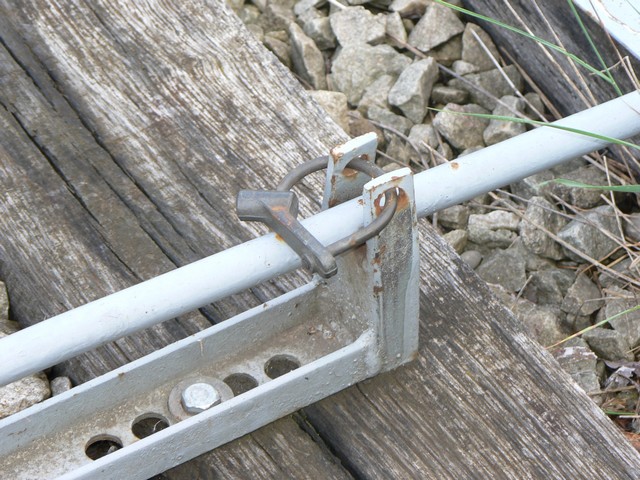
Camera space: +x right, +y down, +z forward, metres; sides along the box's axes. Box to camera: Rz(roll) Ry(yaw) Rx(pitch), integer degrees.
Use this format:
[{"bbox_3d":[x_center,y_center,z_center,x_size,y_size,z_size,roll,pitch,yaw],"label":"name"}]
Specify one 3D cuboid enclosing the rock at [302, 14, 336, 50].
[{"bbox_3d":[0.000,-0.153,2.424,0.026,0.021,0.024,-11,48,-10],"label":"rock"}]

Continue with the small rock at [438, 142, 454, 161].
[{"bbox_3d":[0.090,-0.063,2.355,0.011,0.011,0.013,0,47,0],"label":"small rock"}]

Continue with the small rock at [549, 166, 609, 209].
[{"bbox_3d":[0.190,-0.039,2.415,0.046,0.027,0.031,-8,49,-7],"label":"small rock"}]

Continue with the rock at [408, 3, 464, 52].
[{"bbox_3d":[0.093,-0.169,2.620,0.045,0.032,0.040,0,46,0],"label":"rock"}]

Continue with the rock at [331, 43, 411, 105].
[{"bbox_3d":[0.040,-0.131,2.596,0.063,0.039,0.055,0,46,0],"label":"rock"}]

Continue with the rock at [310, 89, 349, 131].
[{"bbox_3d":[0.007,-0.096,2.465,0.032,0.023,0.030,0,49,0],"label":"rock"}]

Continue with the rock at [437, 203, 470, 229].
[{"bbox_3d":[0.102,-0.017,2.494,0.025,0.019,0.022,0,46,0],"label":"rock"}]

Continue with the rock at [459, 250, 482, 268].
[{"bbox_3d":[0.109,0.014,2.368,0.017,0.011,0.013,0,49,0],"label":"rock"}]

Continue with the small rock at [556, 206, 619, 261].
[{"bbox_3d":[0.201,-0.005,2.468,0.048,0.036,0.043,0,46,0],"label":"small rock"}]

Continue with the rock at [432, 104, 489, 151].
[{"bbox_3d":[0.109,-0.088,2.548,0.043,0.033,0.038,0,46,0],"label":"rock"}]

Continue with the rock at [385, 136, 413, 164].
[{"bbox_3d":[0.056,-0.064,2.349,0.019,0.016,0.020,0,47,0],"label":"rock"}]

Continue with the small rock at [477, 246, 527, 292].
[{"bbox_3d":[0.125,0.020,2.264,0.033,0.021,0.029,-11,48,-10],"label":"small rock"}]

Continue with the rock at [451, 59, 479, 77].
[{"bbox_3d":[0.106,-0.125,2.392,0.021,0.012,0.014,0,47,0],"label":"rock"}]

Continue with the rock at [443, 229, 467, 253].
[{"bbox_3d":[0.093,0.000,2.283,0.017,0.014,0.016,-15,49,-13],"label":"rock"}]

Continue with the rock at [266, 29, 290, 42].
[{"bbox_3d":[-0.031,-0.150,2.422,0.017,0.010,0.013,0,47,0],"label":"rock"}]

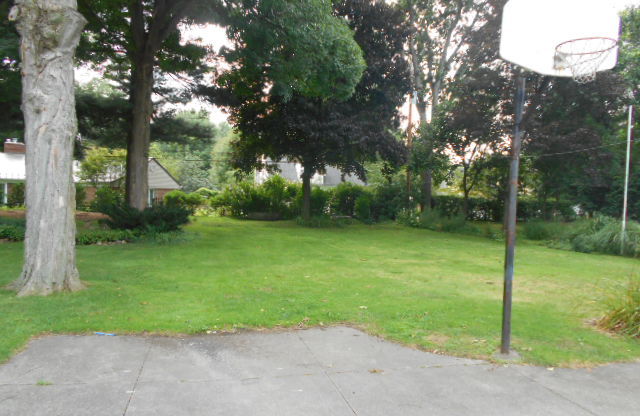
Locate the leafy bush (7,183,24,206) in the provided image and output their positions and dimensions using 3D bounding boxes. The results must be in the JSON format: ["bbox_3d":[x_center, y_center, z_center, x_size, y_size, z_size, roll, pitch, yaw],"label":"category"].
[{"bbox_3d":[-24.071,-1.028,38.000,1.500,1.950,1.400,2,1,0],"label":"leafy bush"}]

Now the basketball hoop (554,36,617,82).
[{"bbox_3d":[2.345,-1.260,4.290,0.470,0.390,0.540,2,1,-14],"label":"basketball hoop"}]

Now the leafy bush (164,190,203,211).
[{"bbox_3d":[-8.803,-0.451,31.000,2.450,1.400,2.100,2,1,0],"label":"leafy bush"}]

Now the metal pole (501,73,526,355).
[{"bbox_3d":[2.095,0.040,5.210,0.090,3.100,0.090,2,1,-14],"label":"metal pole"}]

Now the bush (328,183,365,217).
[{"bbox_3d":[1.764,-0.533,32.000,2.400,2.300,2.000,2,1,0],"label":"bush"}]

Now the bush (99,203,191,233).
[{"bbox_3d":[-6.864,0.371,18.800,3.600,1.250,2.500,2,1,0],"label":"bush"}]

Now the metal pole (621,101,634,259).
[{"bbox_3d":[11.049,-1.026,17.300,0.085,5.450,0.085,2,1,0],"label":"metal pole"}]

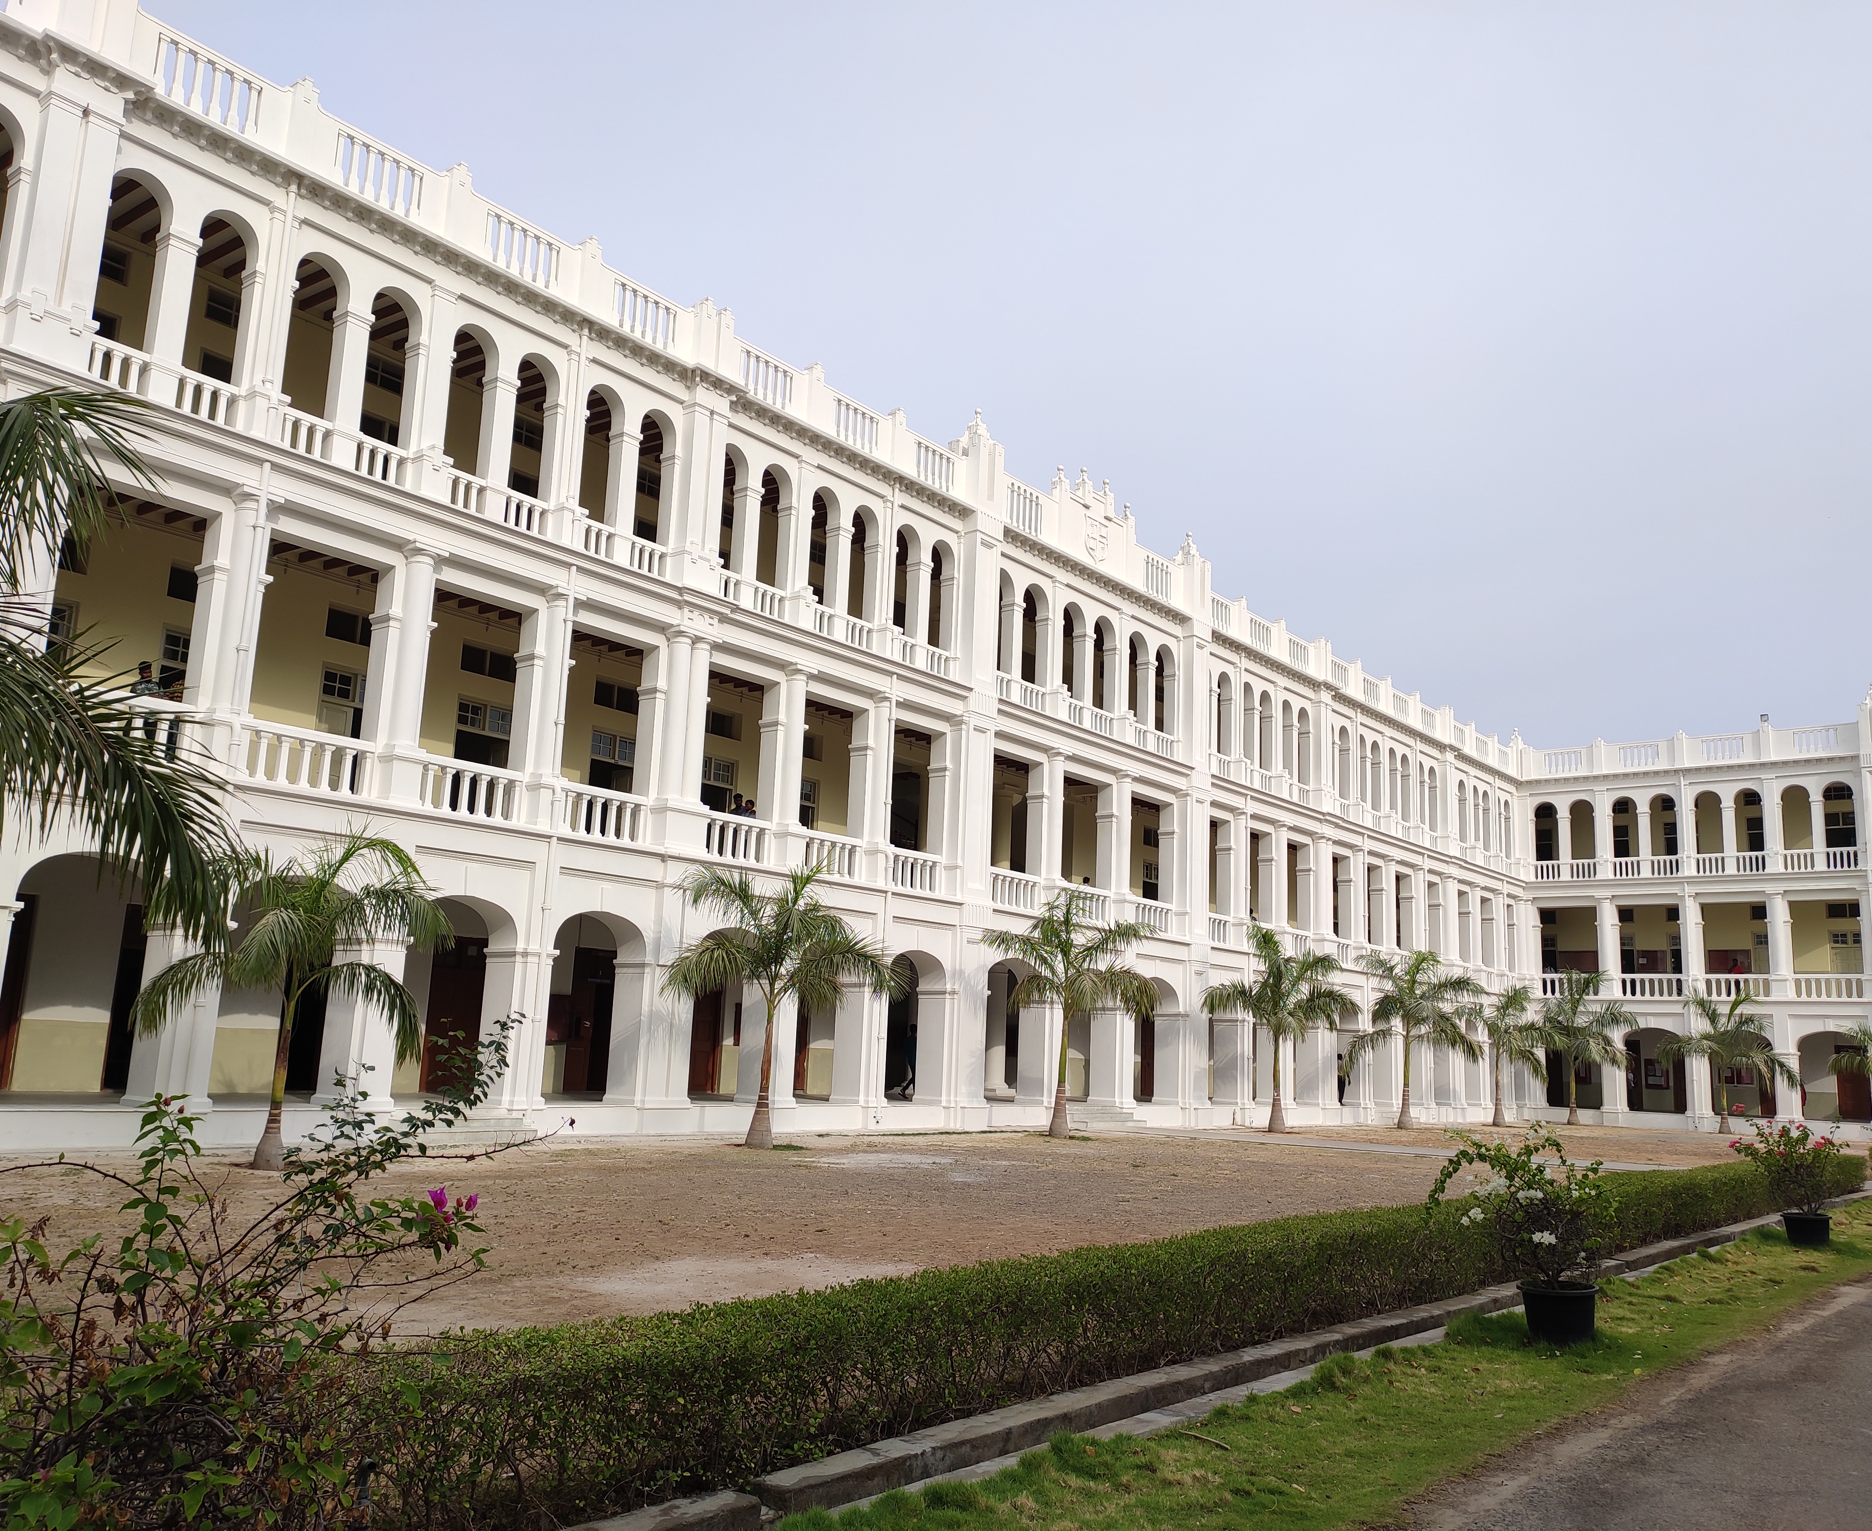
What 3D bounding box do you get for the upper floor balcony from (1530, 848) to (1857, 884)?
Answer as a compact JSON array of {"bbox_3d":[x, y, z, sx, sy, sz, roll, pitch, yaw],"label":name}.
[{"bbox_3d":[29.224,3.930,57.342,11.707,0.882,0.420,-7,-14,38],"label":"upper floor balcony"}]

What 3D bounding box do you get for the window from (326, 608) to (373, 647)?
[{"bbox_3d":[-9.764,-2.264,24.863,0.120,0.505,1.162,-6,-13,38],"label":"window"}]

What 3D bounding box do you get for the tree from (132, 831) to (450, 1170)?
[{"bbox_3d":[-7.598,2.742,17.384,3.333,3.921,3.265,7,-11,-23],"label":"tree"}]

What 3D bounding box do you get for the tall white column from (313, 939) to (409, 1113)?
[{"bbox_3d":[-8.233,3.716,21.242,0.920,2.480,0.760,-6,-13,38],"label":"tall white column"}]

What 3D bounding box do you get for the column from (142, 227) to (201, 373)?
[{"bbox_3d":[-10.194,-6.152,19.681,0.400,1.900,0.400,-7,-14,39],"label":"column"}]

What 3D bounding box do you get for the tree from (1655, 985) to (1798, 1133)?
[{"bbox_3d":[29.082,10.820,54.201,4.551,5.220,4.551,-6,-14,38],"label":"tree"}]

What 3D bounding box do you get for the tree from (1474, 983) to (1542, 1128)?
[{"bbox_3d":[19.702,9.981,50.801,2.694,4.917,2.694,-2,-11,21],"label":"tree"}]

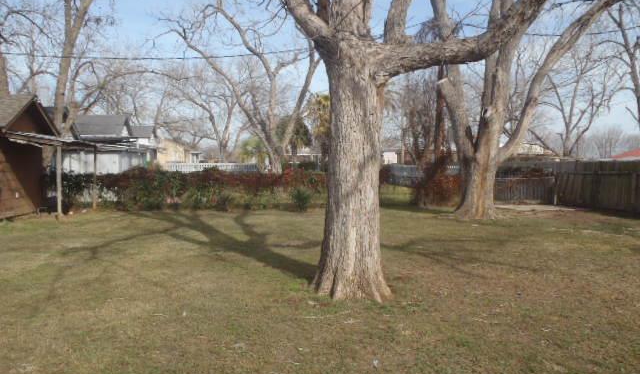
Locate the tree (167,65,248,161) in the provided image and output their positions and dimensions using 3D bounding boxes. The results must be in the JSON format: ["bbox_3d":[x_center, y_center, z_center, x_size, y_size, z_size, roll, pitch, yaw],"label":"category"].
[{"bbox_3d":[-9.950,-5.500,45.500,7.300,10.100,6.800,0,3,0],"label":"tree"}]

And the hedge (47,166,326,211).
[{"bbox_3d":[-4.600,0.030,18.600,10.400,1.500,1.400,0,3,0],"label":"hedge"}]

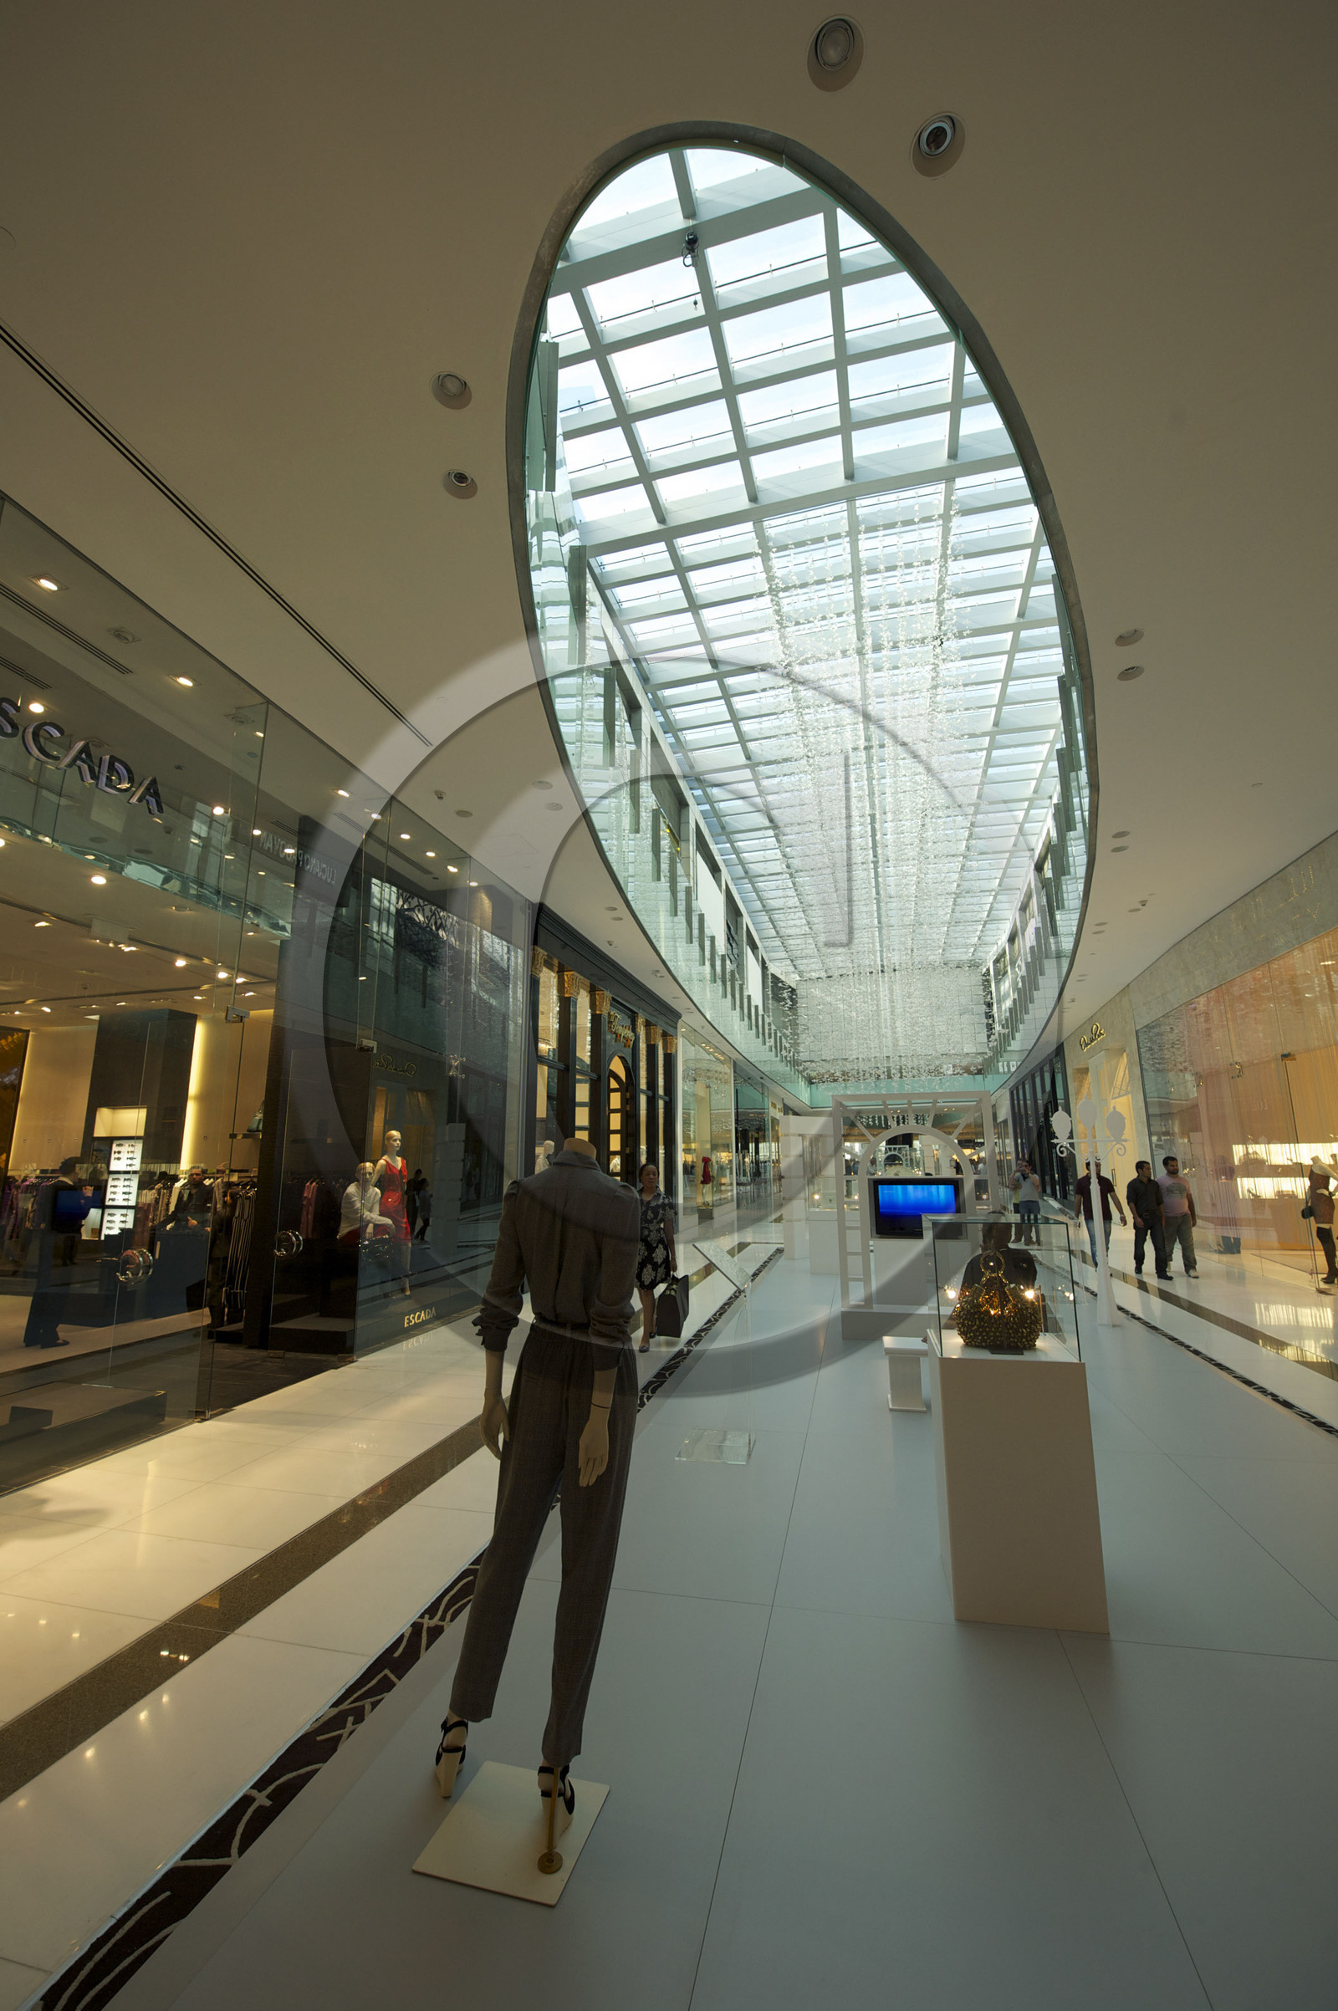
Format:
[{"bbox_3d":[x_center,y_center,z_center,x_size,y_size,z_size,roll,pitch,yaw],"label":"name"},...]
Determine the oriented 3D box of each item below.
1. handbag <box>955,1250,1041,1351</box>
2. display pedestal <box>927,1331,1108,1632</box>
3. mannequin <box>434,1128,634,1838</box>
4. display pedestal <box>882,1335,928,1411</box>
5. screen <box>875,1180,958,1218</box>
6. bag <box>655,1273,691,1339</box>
[{"bbox_3d":[1.335,1.202,3.193,0.334,0.378,0.186,-3,-12,13],"label":"handbag"},{"bbox_3d":[1.383,1.875,3.188,0.526,0.912,0.501,-3,-11,12],"label":"display pedestal"},{"bbox_3d":[-0.340,1.217,2.201,0.520,1.678,0.363,-6,-13,24],"label":"mannequin"},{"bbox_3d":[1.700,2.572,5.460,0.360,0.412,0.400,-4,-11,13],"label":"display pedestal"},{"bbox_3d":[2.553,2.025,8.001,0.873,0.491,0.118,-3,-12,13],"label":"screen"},{"bbox_3d":[0.043,2.776,7.226,0.265,0.520,0.265,-3,-12,13],"label":"bag"}]

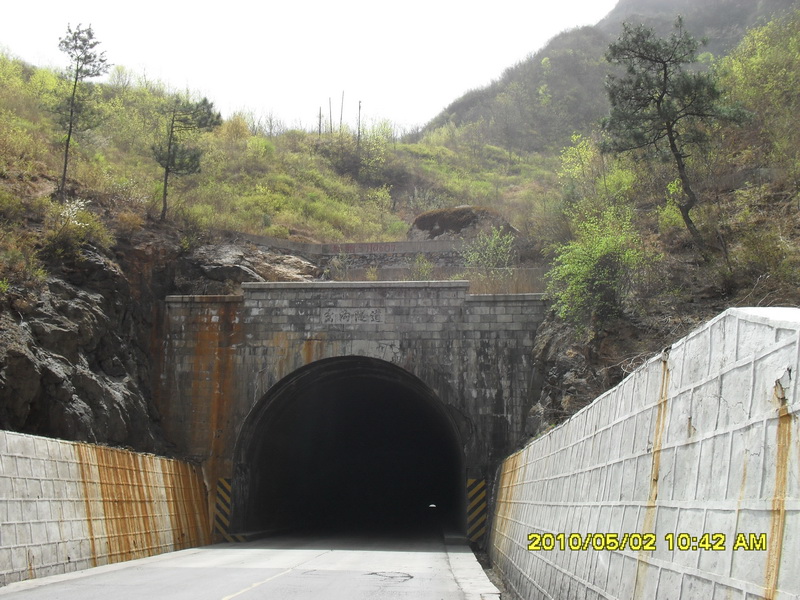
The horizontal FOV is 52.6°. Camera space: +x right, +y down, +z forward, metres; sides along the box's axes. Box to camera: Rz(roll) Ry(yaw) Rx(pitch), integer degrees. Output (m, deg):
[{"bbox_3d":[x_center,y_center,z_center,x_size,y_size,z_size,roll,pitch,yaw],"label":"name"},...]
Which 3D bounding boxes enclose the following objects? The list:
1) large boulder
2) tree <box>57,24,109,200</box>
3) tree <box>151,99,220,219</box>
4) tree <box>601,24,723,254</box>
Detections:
[{"bbox_3d":[3.262,-3.900,42.503,5.840,2.150,4.090,0,-14,0],"label":"large boulder"},{"bbox_3d":[-12.678,-7.626,32.301,2.080,7.600,2.080,0,-14,0],"label":"tree"},{"bbox_3d":[-9.817,-6.585,37.195,3.130,6.100,3.130,0,-14,0],"label":"tree"},{"bbox_3d":[8.573,-5.565,26.120,4.070,8.110,4.070,0,-14,0],"label":"tree"}]

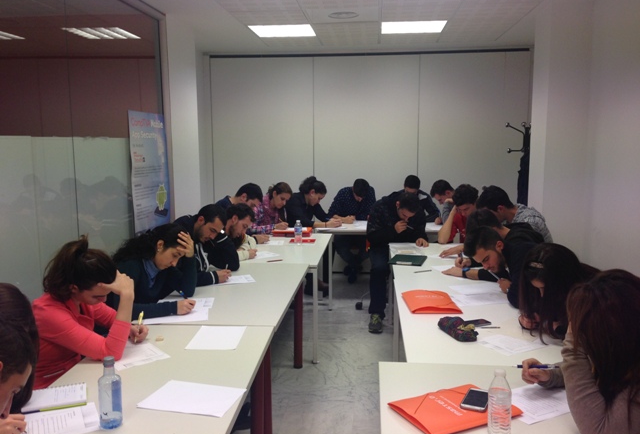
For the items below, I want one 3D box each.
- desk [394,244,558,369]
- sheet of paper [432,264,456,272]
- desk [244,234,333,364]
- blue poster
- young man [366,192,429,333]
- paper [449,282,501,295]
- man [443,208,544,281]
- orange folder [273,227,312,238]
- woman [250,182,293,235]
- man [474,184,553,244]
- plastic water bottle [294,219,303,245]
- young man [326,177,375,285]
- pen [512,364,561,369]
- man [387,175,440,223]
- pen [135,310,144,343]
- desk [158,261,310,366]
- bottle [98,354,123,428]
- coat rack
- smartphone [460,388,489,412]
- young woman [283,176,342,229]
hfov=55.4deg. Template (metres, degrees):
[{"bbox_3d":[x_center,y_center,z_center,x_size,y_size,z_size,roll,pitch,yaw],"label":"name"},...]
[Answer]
[{"bbox_3d":[0.806,0.745,3.703,0.700,0.715,2.680,0,7,5],"label":"desk"},{"bbox_3d":[0.907,0.342,4.011,0.297,0.004,0.210,-2,8,-14],"label":"sheet of paper"},{"bbox_3d":[-0.300,0.573,4.876,0.690,0.680,1.360,0,8,5],"label":"desk"},{"bbox_3d":[-1.273,-0.280,4.636,0.015,1.020,0.710,0,7,5],"label":"blue poster"},{"bbox_3d":[0.664,0.334,5.247,0.540,1.140,0.780,-1,7,-6],"label":"young man"},{"bbox_3d":[0.924,0.412,3.498,0.297,0.002,0.210,-2,8,-14],"label":"paper"},{"bbox_3d":[1.159,0.511,3.908,0.760,1.120,0.500,-1,7,-1],"label":"man"},{"bbox_3d":[-0.254,0.140,5.529,0.340,0.040,0.260,0,7,5],"label":"orange folder"},{"bbox_3d":[-0.574,0.248,5.626,0.700,1.120,0.480,3,9,27],"label":"woman"},{"bbox_3d":[1.285,0.393,4.408,0.770,1.225,0.500,-1,7,-6],"label":"man"},{"bbox_3d":[-0.172,0.124,4.957,0.064,0.206,0.064,0,8,5],"label":"plastic water bottle"},{"bbox_3d":[0.320,0.159,6.304,0.540,1.110,0.750,1,8,11],"label":"young man"},{"bbox_3d":[0.720,0.499,2.030,0.161,0.011,0.011,1,8,0],"label":"pen"},{"bbox_3d":[1.001,0.146,6.457,0.560,1.200,0.750,0,7,5],"label":"man"},{"bbox_3d":[-0.779,0.477,2.632,0.011,0.140,0.011,14,5,3],"label":"pen"},{"bbox_3d":[-0.482,0.772,3.591,0.700,0.715,1.410,0,7,5],"label":"desk"},{"bbox_3d":[-0.635,0.527,1.852,0.065,0.215,0.065,0,7,5],"label":"bottle"},{"bbox_3d":[2.117,-0.139,6.296,0.410,1.670,0.410,0,8,5],"label":"coat rack"},{"bbox_3d":[0.520,0.599,2.018,0.071,0.009,0.141,3,8,24],"label":"smartphone"},{"bbox_3d":[-0.067,0.188,6.206,0.660,1.200,0.460,4,9,33],"label":"young woman"}]

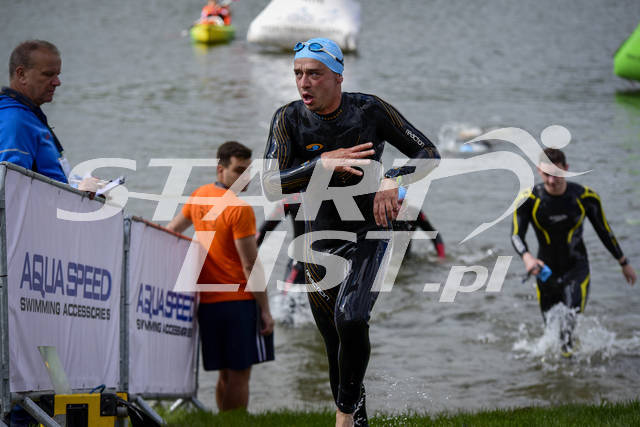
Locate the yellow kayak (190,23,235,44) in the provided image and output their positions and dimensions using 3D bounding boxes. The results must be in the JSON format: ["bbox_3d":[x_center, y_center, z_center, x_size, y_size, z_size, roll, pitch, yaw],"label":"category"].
[{"bbox_3d":[-1.949,-3.282,48.500,0.760,0.380,3.400,0,7,1],"label":"yellow kayak"}]

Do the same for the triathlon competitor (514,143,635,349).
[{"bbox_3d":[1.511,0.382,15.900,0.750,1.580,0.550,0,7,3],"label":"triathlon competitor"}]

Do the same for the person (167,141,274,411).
[{"bbox_3d":[-0.567,0.427,15.200,0.580,1.700,0.480,5,9,37],"label":"person"}]

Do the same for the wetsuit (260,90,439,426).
[{"bbox_3d":[0.116,0.187,9.800,0.640,1.270,0.580,2,7,14],"label":"wetsuit"}]

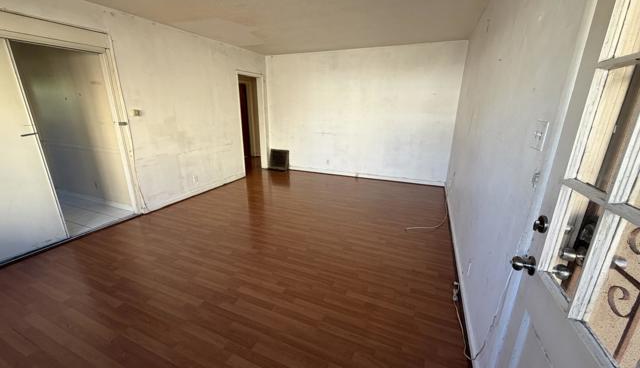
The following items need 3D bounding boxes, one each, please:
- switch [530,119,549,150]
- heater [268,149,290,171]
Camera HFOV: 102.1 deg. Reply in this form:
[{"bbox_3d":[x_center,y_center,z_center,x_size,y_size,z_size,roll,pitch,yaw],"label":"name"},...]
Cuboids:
[{"bbox_3d":[0.876,-0.193,1.038,0.016,0.114,0.114,8,18,22],"label":"switch"},{"bbox_3d":[-0.960,-0.566,6.132,0.470,0.460,0.155,8,18,22],"label":"heater"}]

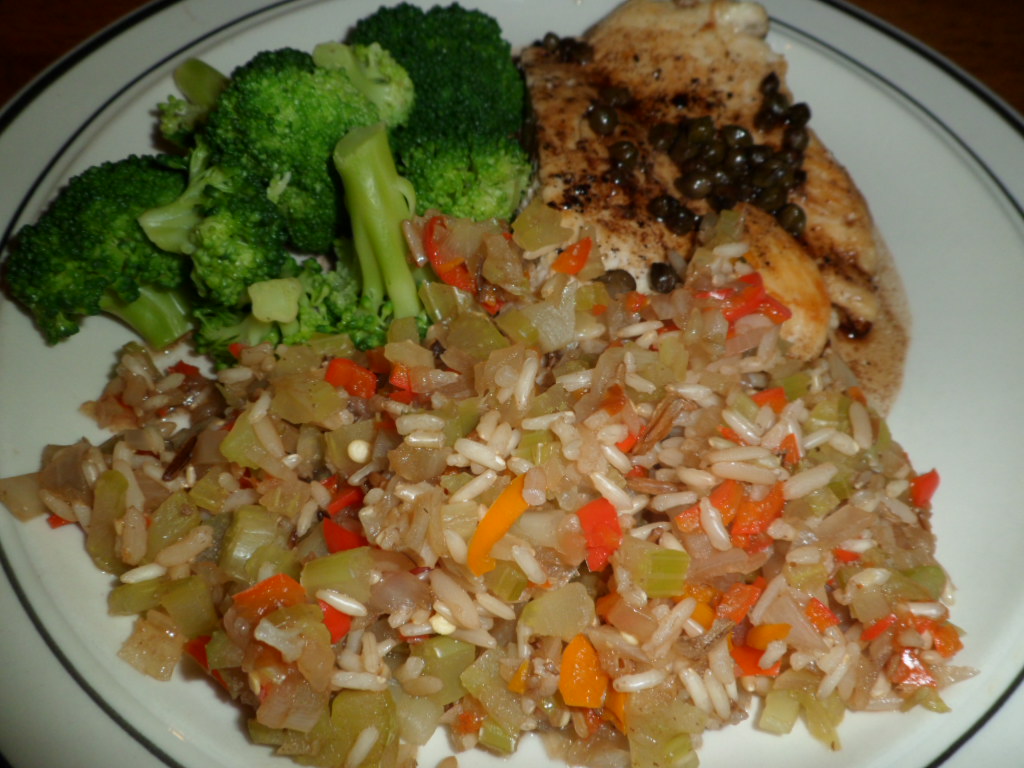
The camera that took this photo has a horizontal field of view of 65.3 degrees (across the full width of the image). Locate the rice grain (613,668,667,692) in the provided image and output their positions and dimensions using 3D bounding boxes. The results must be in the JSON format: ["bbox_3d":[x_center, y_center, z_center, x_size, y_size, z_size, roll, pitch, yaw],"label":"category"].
[{"bbox_3d":[0.020,0.046,0.125,0.009,0.003,0.003,-11,59,-11],"label":"rice grain"}]

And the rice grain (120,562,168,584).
[{"bbox_3d":[-0.062,0.032,0.134,0.008,0.002,0.003,-12,59,-11],"label":"rice grain"}]

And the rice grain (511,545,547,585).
[{"bbox_3d":[0.003,0.029,0.129,0.003,0.002,0.008,-34,65,-22],"label":"rice grain"}]

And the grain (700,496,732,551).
[{"bbox_3d":[0.034,0.024,0.135,0.003,0.003,0.010,-13,59,-11],"label":"grain"}]

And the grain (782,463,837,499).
[{"bbox_3d":[0.053,0.017,0.141,0.012,0.003,0.004,-23,62,-17],"label":"grain"}]

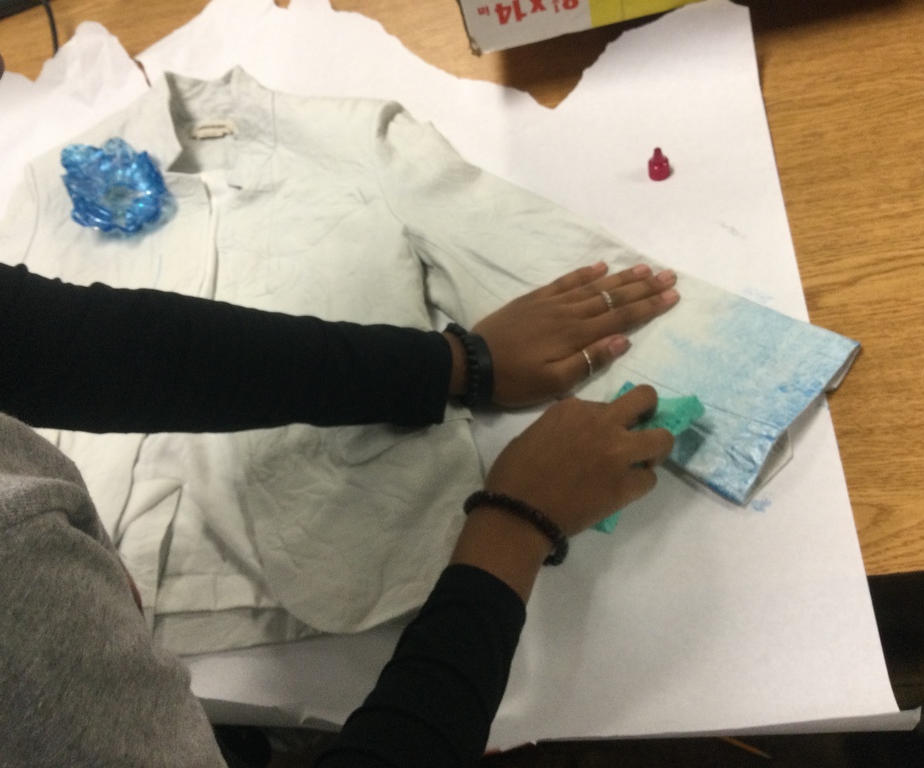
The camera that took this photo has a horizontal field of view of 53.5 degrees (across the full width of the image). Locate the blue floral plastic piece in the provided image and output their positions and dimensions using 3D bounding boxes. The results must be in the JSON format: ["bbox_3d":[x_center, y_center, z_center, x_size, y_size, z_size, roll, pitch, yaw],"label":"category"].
[{"bbox_3d":[-0.366,-0.209,0.972,0.115,0.045,0.110,-9,59,10],"label":"blue floral plastic piece"}]

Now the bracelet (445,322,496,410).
[{"bbox_3d":[0.004,-0.014,0.757,0.026,0.058,0.068,-17,91,-22],"label":"bracelet"}]

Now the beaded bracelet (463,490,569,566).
[{"bbox_3d":[0.036,0.101,0.625,0.077,0.062,0.013,22,60,7],"label":"beaded bracelet"}]

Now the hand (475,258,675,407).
[{"bbox_3d":[0.097,-0.051,0.763,0.179,0.047,0.101,-26,58,-1],"label":"hand"}]

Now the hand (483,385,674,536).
[{"bbox_3d":[0.088,0.057,0.655,0.132,0.075,0.092,-34,58,-6],"label":"hand"}]

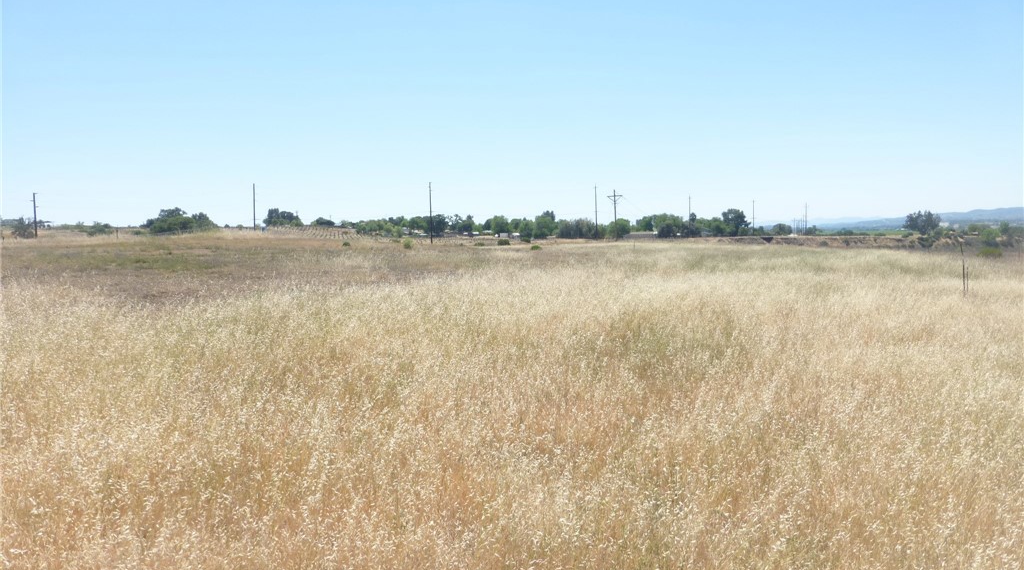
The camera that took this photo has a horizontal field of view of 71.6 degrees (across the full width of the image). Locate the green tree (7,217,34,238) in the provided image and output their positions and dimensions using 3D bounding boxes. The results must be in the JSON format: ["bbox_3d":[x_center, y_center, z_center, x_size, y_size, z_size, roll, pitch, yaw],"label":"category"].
[{"bbox_3d":[-82.730,-9.630,120.000,4.060,3.550,3.850,0,4,0],"label":"green tree"}]

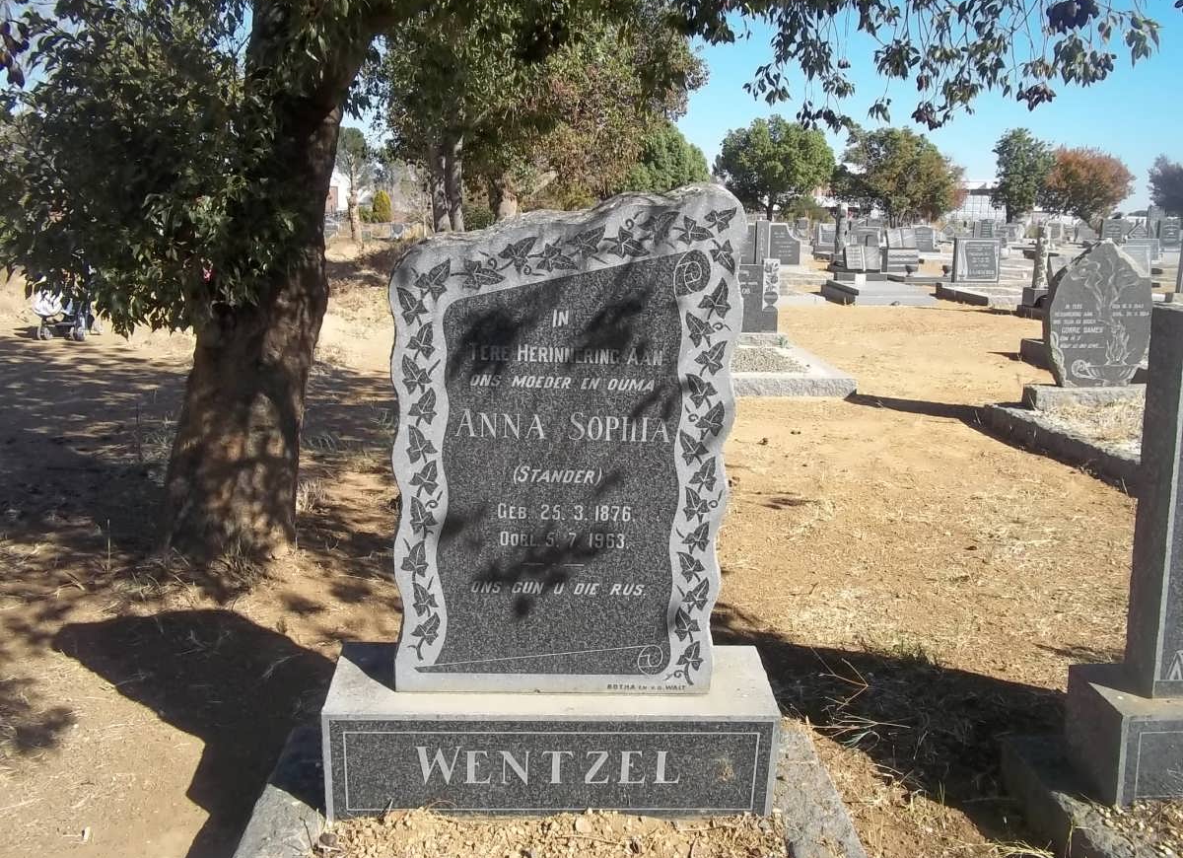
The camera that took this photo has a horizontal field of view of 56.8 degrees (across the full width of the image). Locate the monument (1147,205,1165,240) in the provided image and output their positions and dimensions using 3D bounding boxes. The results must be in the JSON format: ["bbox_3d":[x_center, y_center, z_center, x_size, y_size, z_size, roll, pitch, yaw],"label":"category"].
[{"bbox_3d":[19.848,-7.037,38.490,0.520,1.609,0.250,1,11,3],"label":"monument"}]

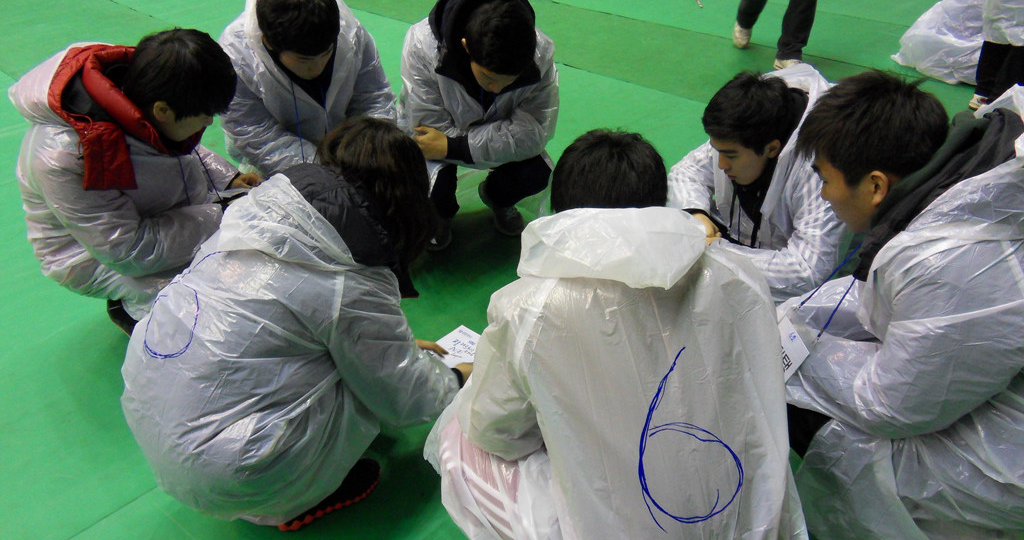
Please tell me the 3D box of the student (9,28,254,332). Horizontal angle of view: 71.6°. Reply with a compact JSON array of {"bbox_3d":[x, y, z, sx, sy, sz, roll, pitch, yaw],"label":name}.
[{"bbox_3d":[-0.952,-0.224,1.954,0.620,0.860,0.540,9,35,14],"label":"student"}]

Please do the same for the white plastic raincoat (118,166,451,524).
[{"bbox_3d":[-0.428,0.170,1.488,0.660,0.680,0.530,-27,42,-34],"label":"white plastic raincoat"}]

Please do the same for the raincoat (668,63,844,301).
[{"bbox_3d":[0.658,-0.199,1.932,0.530,0.760,0.570,29,44,36],"label":"raincoat"}]

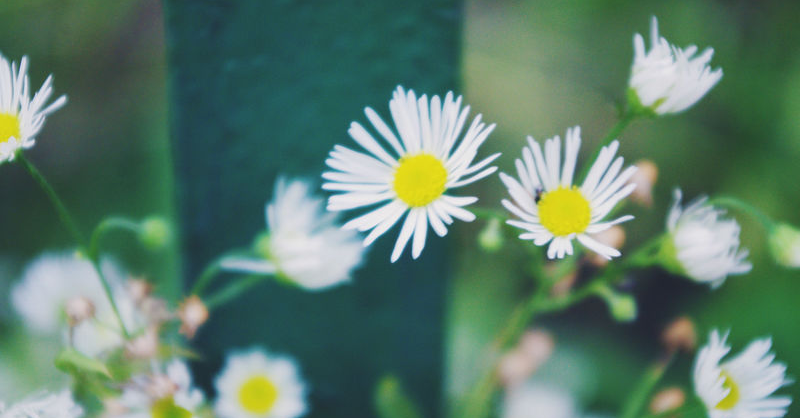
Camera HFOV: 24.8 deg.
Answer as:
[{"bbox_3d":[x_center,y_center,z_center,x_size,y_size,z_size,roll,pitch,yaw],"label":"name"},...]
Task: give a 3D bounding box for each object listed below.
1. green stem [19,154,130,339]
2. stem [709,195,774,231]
[{"bbox_3d":[-0.042,0.005,0.236,0.003,0.029,0.002,-27,22,0],"label":"green stem"},{"bbox_3d":[0.050,0.001,0.269,0.010,0.003,0.003,26,0,0],"label":"stem"}]

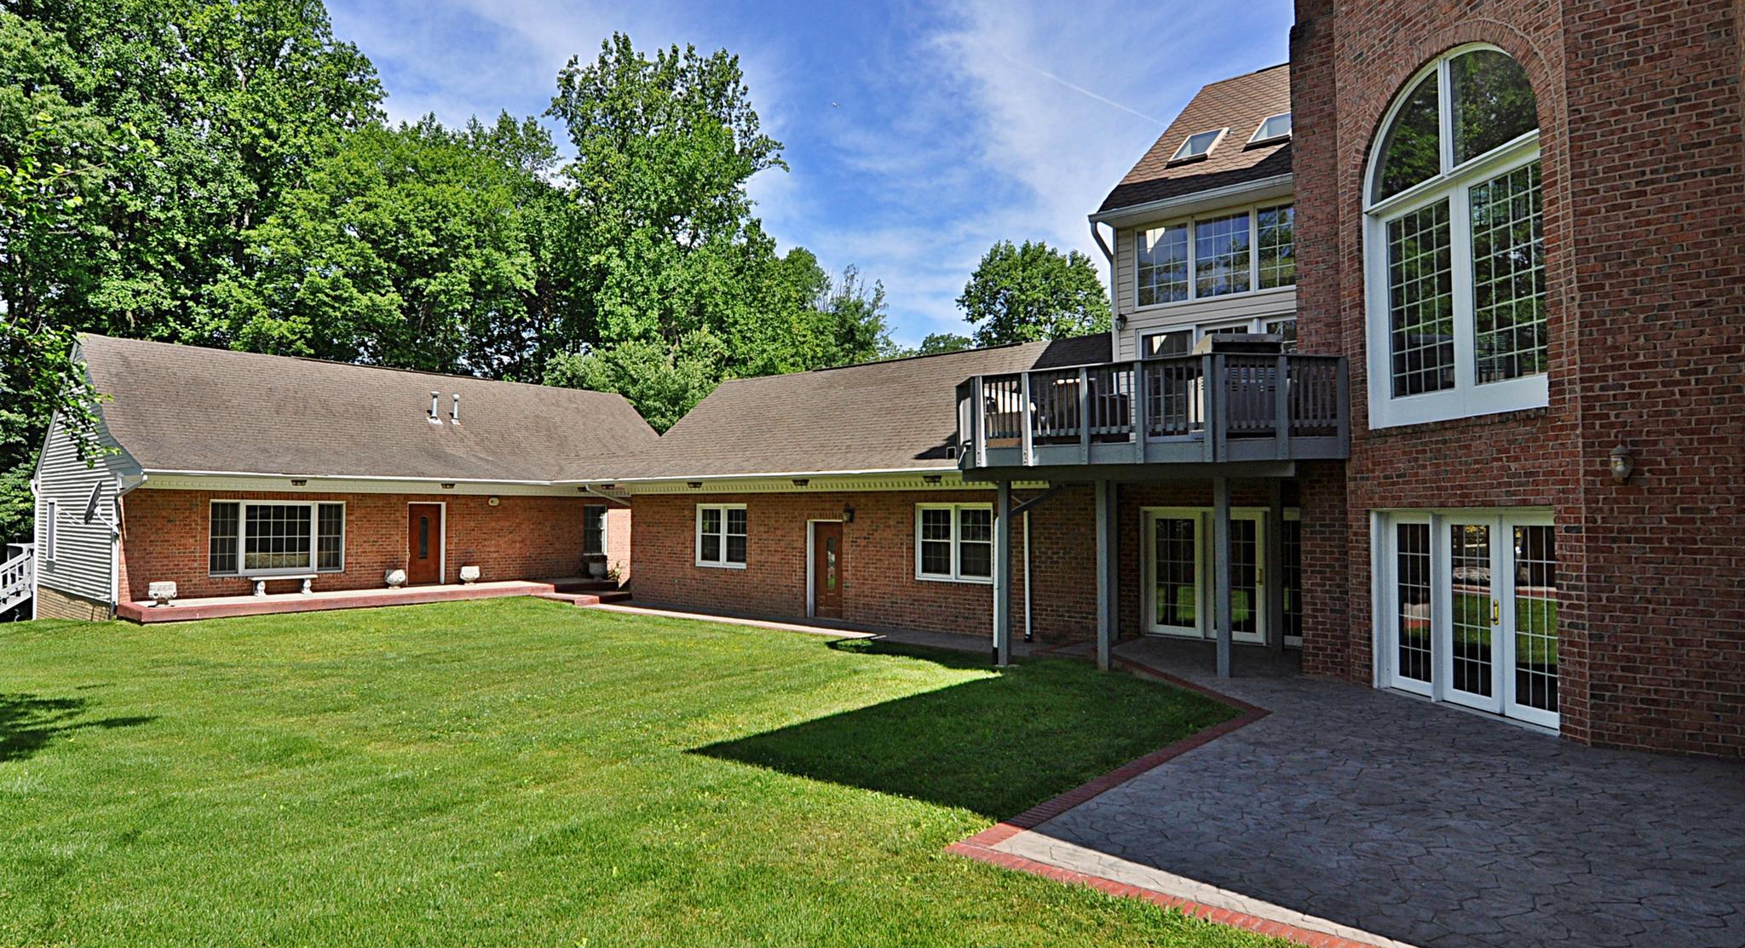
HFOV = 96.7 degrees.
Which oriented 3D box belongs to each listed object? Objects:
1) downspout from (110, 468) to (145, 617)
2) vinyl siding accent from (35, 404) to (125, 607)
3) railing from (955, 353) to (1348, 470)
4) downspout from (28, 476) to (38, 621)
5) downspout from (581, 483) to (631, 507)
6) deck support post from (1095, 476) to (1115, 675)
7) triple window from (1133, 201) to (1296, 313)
[{"bbox_3d":[-14.770,1.383,15.402,0.900,3.000,0.140,-1,-2,27],"label":"downspout"},{"bbox_3d":[-18.381,0.224,17.820,7.200,4.900,0.150,-1,-3,35],"label":"vinyl siding accent"},{"bbox_3d":[3.735,-0.580,10.599,4.750,1.300,3.750,-1,-3,35],"label":"railing"},{"bbox_3d":[-21.614,1.935,20.000,0.130,3.700,0.130,-1,-3,35],"label":"downspout"},{"bbox_3d":[-6.771,0.537,19.700,1.150,0.580,0.200,0,-2,0],"label":"downspout"},{"bbox_3d":[3.050,1.333,10.246,0.140,2.541,0.140,-1,-3,35],"label":"deck support post"},{"bbox_3d":[5.361,-3.339,11.948,2.620,1.370,0.120,-2,-3,34],"label":"triple window"}]

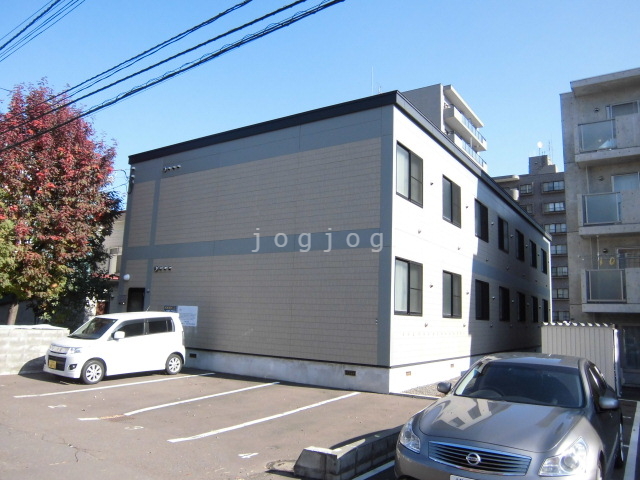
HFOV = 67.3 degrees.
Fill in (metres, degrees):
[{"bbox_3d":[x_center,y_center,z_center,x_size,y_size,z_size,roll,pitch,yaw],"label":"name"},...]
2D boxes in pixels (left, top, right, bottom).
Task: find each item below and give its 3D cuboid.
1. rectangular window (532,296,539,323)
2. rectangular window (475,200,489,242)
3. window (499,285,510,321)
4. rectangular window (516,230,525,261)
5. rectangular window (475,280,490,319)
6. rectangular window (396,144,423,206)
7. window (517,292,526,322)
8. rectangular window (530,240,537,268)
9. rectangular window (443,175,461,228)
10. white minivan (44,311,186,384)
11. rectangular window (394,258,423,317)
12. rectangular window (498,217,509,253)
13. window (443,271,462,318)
[{"bbox_3d":[10.979,3.569,24.560,0.100,1.340,1.660,-4,-11,34],"label":"rectangular window"},{"bbox_3d":[5.786,-0.641,17.203,0.100,1.340,1.660,-4,-11,34],"label":"rectangular window"},{"bbox_3d":[7.442,2.610,19.363,0.100,1.340,1.660,-4,-11,34],"label":"window"},{"bbox_3d":[9.697,0.306,23.332,0.100,1.385,1.670,-4,-11,34],"label":"rectangular window"},{"bbox_3d":[5.935,2.226,17.573,0.100,1.385,1.670,-4,-11,34],"label":"rectangular window"},{"bbox_3d":[2.248,-1.595,12.005,0.100,1.340,1.660,-4,-11,34],"label":"rectangular window"},{"bbox_3d":[9.211,3.090,21.962,0.100,1.340,1.660,-4,-11,34],"label":"window"},{"bbox_3d":[11.546,0.808,26.019,0.100,1.385,1.670,-4,-11,34],"label":"rectangular window"},{"bbox_3d":[4.017,-1.115,14.603,0.100,1.340,1.660,-4,-11,34],"label":"rectangular window"},{"bbox_3d":[-5.260,2.755,12.650,1.475,1.660,3.395,-4,-10,33],"label":"white minivan"},{"bbox_3d":[2.136,1.158,11.568,0.100,1.340,1.660,-4,-11,34],"label":"rectangular window"},{"bbox_3d":[7.880,-0.188,20.690,0.100,1.385,1.670,-4,-11,34],"label":"rectangular window"},{"bbox_3d":[4.089,1.724,14.889,0.100,1.385,1.670,-4,-11,34],"label":"window"}]

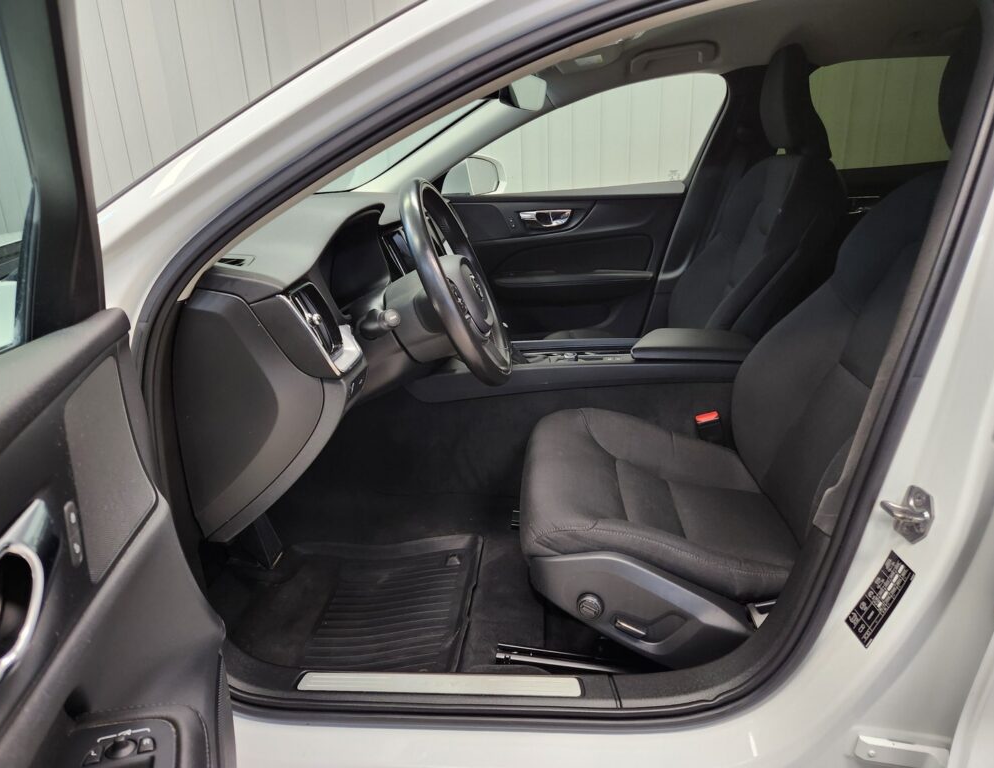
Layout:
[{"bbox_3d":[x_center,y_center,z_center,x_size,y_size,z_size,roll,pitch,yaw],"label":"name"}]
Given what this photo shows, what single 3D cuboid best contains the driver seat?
[{"bbox_3d":[0.462,-0.086,1.140,0.870,0.980,0.540,-1,19,4],"label":"driver seat"}]

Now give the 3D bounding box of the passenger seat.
[{"bbox_3d":[0.479,-0.334,1.838,0.800,1.000,0.540,-1,19,4],"label":"passenger seat"}]

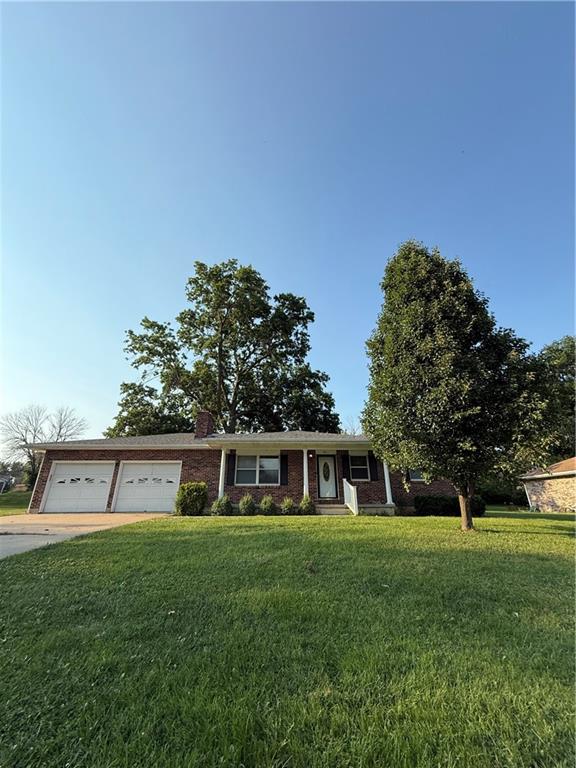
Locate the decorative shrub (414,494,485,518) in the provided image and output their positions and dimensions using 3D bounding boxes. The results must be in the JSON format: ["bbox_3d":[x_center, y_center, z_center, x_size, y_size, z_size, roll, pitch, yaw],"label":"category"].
[{"bbox_3d":[7.219,5.372,13.892,3.100,0.900,1.200,0,-23,-1],"label":"decorative shrub"}]

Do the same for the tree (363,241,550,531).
[{"bbox_3d":[5.147,-0.733,10.687,5.700,10.300,5.500,0,-23,-1],"label":"tree"}]

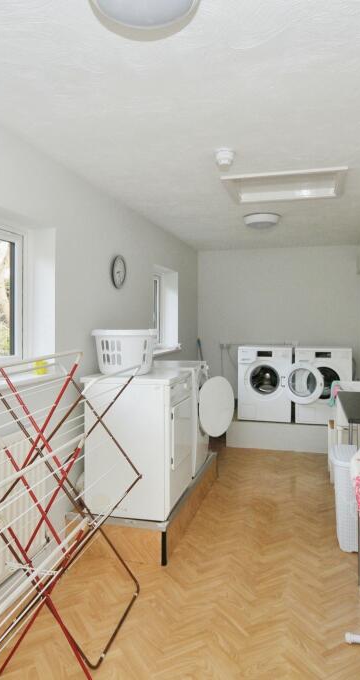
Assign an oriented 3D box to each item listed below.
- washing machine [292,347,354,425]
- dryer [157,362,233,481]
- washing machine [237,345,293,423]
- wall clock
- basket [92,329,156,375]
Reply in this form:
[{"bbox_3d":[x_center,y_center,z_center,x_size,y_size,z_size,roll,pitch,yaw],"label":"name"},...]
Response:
[{"bbox_3d":[1.663,0.511,4.975,0.600,0.850,0.680,0,1,16],"label":"washing machine"},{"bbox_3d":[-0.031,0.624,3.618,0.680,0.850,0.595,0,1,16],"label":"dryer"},{"bbox_3d":[1.049,0.496,5.133,0.600,0.846,0.610,0,2,17],"label":"washing machine"},{"bbox_3d":[-0.482,-0.533,3.360,0.036,0.263,0.263,0,1,17],"label":"wall clock"},{"bbox_3d":[-0.364,0.074,2.810,0.435,0.280,0.435,0,1,0],"label":"basket"}]

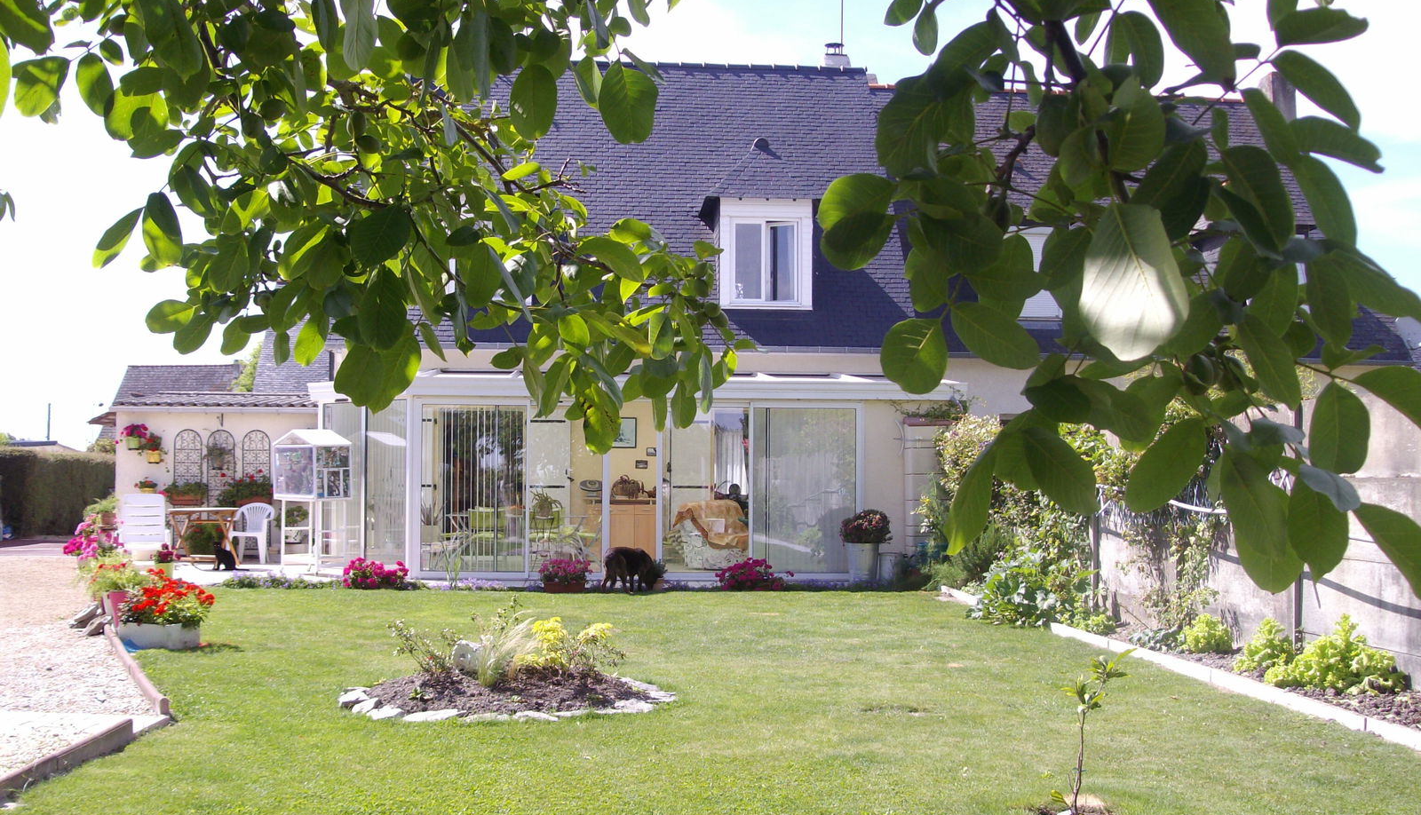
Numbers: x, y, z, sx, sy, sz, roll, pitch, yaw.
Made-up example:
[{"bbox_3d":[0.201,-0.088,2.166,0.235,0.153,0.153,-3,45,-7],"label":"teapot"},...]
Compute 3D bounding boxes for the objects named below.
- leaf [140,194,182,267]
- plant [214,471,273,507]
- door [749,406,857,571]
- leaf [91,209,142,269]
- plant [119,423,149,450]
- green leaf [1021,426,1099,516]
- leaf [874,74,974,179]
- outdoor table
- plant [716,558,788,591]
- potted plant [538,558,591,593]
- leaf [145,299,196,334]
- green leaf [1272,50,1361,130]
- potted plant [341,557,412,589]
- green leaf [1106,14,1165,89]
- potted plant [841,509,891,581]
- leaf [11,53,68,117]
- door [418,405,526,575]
[{"bbox_3d":[-0.761,-0.246,2.050,0.054,0.108,0.035,-9,9,-19],"label":"leaf"},{"bbox_3d":[-6.507,1.134,20.600,0.790,0.510,0.380,0,-2,-5],"label":"plant"},{"bbox_3d":[1.136,1.008,17.900,1.290,2.040,0.080,0,-2,-5],"label":"door"},{"bbox_3d":[-0.862,-0.248,2.150,0.036,0.112,0.040,39,0,0],"label":"leaf"},{"bbox_3d":[-7.973,0.399,20.450,0.390,0.380,0.320,0,-2,-3],"label":"plant"},{"bbox_3d":[0.355,0.065,1.500,0.052,0.122,0.035,-39,0,9],"label":"green leaf"},{"bbox_3d":[0.219,-0.288,1.520,0.080,0.100,0.035,35,0,0],"label":"leaf"},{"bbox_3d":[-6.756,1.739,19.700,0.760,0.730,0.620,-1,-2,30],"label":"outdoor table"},{"bbox_3d":[0.501,2.006,17.800,0.900,0.390,0.500,0,-3,-6],"label":"plant"},{"bbox_3d":[-1.702,1.962,17.300,0.600,0.420,0.380,0,-2,-5],"label":"potted plant"},{"bbox_3d":[-0.931,-0.157,2.550,0.092,0.056,0.035,-19,10,0],"label":"leaf"},{"bbox_3d":[0.636,-0.332,1.550,0.118,0.048,0.035,38,-8,0],"label":"green leaf"},{"bbox_3d":[-4.007,2.000,17.750,0.800,0.390,0.450,0,-2,-3],"label":"potted plant"},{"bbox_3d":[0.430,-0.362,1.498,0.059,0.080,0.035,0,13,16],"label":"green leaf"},{"bbox_3d":[1.898,1.695,18.050,0.620,0.900,0.600,0,-3,-6],"label":"potted plant"},{"bbox_3d":[-1.226,-0.587,2.700,0.098,0.112,0.050,1,-2,-11],"label":"leaf"},{"bbox_3d":[-2.907,1.014,18.000,1.312,2.082,0.090,0,-3,-6],"label":"door"}]

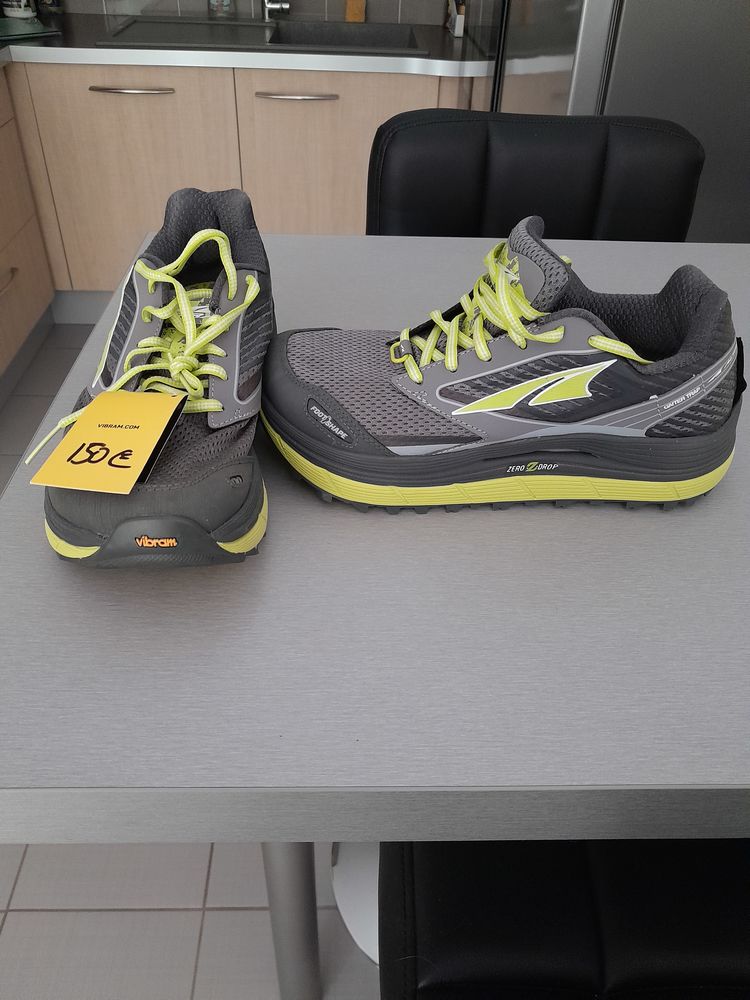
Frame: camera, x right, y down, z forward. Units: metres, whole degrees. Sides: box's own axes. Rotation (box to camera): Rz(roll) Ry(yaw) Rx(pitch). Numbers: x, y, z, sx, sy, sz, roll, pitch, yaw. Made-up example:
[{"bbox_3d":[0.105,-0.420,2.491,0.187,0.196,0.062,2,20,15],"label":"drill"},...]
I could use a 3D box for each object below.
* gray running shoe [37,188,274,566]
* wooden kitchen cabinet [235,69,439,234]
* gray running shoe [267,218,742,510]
[{"bbox_3d":[-0.114,-0.092,0.472,0.111,0.124,0.285,1,38,-2],"label":"gray running shoe"},{"bbox_3d":[-0.128,-1.151,2.704,0.598,0.700,0.570,1,38,-2],"label":"wooden kitchen cabinet"},{"bbox_3d":[0.076,-0.082,0.451,0.288,0.146,0.111,1,38,-1],"label":"gray running shoe"}]

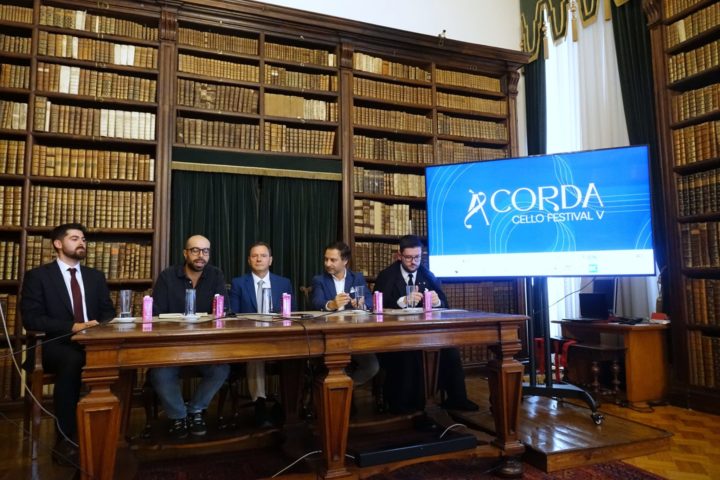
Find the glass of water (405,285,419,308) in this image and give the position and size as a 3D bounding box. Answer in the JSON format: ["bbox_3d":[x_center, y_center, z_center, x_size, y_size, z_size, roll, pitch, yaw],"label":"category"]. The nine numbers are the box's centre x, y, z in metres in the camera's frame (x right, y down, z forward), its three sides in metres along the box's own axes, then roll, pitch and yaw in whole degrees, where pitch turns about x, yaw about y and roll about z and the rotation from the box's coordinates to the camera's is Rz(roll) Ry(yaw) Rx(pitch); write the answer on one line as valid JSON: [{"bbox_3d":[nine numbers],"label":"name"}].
[{"bbox_3d":[0.295,0.334,2.750,0.064,0.135,0.064,1,-6,-20],"label":"glass of water"}]

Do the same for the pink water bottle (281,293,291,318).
[{"bbox_3d":[-0.361,0.317,2.340,0.047,0.121,0.046,1,-6,-18],"label":"pink water bottle"}]

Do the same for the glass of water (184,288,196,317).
[{"bbox_3d":[-0.883,0.326,2.500,0.064,0.135,0.064,1,-6,-20],"label":"glass of water"}]

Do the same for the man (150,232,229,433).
[{"bbox_3d":[-1.137,0.609,3.220,0.550,1.300,0.820,1,-6,-20],"label":"man"}]

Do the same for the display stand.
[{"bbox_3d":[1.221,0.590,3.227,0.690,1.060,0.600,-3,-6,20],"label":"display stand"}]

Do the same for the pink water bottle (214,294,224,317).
[{"bbox_3d":[-0.711,0.329,2.430,0.047,0.121,0.046,3,-6,-33],"label":"pink water bottle"}]

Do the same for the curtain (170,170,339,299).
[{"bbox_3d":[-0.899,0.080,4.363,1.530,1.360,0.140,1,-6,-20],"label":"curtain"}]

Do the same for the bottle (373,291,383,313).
[{"bbox_3d":[0.099,0.338,2.630,0.047,0.121,0.046,1,-6,-20],"label":"bottle"}]

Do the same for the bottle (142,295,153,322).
[{"bbox_3d":[-0.943,0.304,2.130,0.047,0.121,0.046,2,-6,-25],"label":"bottle"}]

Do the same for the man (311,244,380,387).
[{"bbox_3d":[-0.112,0.624,3.460,0.540,1.290,0.820,0,-5,-8],"label":"man"}]

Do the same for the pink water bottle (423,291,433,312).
[{"bbox_3d":[0.370,0.332,2.610,0.047,0.121,0.046,0,-5,-12],"label":"pink water bottle"}]

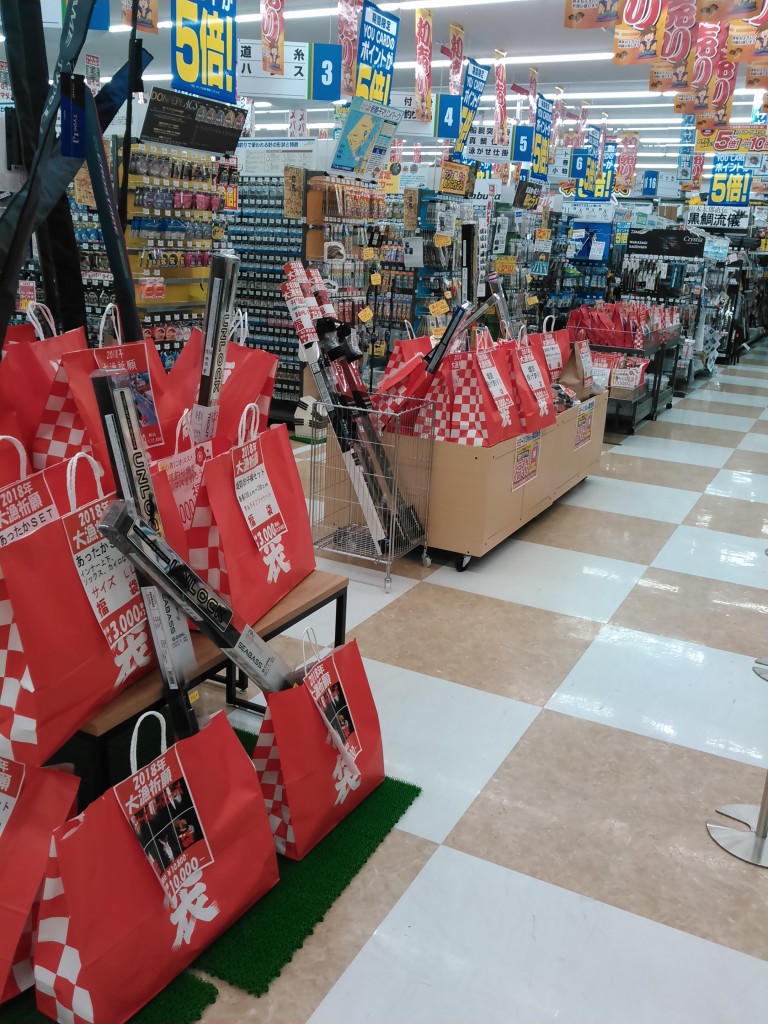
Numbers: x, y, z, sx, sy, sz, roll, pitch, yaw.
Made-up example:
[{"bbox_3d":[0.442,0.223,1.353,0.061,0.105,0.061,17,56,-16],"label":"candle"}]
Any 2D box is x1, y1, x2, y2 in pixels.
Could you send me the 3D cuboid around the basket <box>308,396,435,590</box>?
[{"bbox_3d":[-0.054,-0.118,4.355,0.450,0.856,0.430,11,18,26],"label":"basket"}]

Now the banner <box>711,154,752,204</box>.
[{"bbox_3d":[6.141,-5.941,15.691,0.650,1.050,0.020,11,18,26],"label":"banner"}]

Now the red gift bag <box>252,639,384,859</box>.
[{"bbox_3d":[-0.188,0.596,2.466,0.210,0.510,0.440,12,19,28],"label":"red gift bag"}]

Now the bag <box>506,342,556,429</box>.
[{"bbox_3d":[0.773,-0.712,4.790,0.200,0.500,0.430,12,19,30],"label":"bag"}]

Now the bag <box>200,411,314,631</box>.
[{"bbox_3d":[-0.384,-0.021,2.579,0.210,0.550,0.540,7,17,16],"label":"bag"}]

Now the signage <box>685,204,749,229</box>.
[{"bbox_3d":[5.436,-4.786,14.398,0.940,0.350,0.040,11,18,26],"label":"signage"}]

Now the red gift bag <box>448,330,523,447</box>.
[{"bbox_3d":[0.539,-0.632,4.430,0.200,0.530,0.460,12,19,28],"label":"red gift bag"}]

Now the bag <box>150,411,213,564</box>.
[{"bbox_3d":[-0.581,-0.015,2.544,0.190,0.540,0.530,5,17,9],"label":"bag"}]

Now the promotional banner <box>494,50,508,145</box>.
[{"bbox_3d":[1.465,-5.137,11.085,0.040,1.030,0.400,11,18,26],"label":"promotional banner"}]

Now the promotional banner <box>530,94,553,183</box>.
[{"bbox_3d":[2.176,-5.099,12.160,0.020,1.050,0.690,11,18,26],"label":"promotional banner"}]

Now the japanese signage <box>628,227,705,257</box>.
[{"bbox_3d":[3.910,-3.742,12.294,1.020,0.345,0.040,11,18,26],"label":"japanese signage"}]

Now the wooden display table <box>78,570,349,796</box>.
[{"bbox_3d":[-0.571,0.559,2.519,0.450,0.555,1.050,11,18,26],"label":"wooden display table"}]

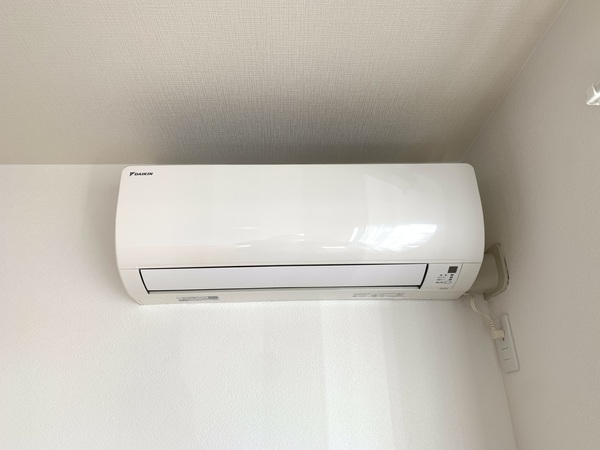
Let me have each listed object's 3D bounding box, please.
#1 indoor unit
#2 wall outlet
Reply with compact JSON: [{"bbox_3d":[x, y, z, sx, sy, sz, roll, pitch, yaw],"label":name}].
[{"bbox_3d":[0.003,0.013,1.043,0.768,0.282,0.228,-1,-24,-2],"label":"indoor unit"},{"bbox_3d":[0.458,0.266,1.009,0.010,0.120,0.070,-1,-24,-2],"label":"wall outlet"}]

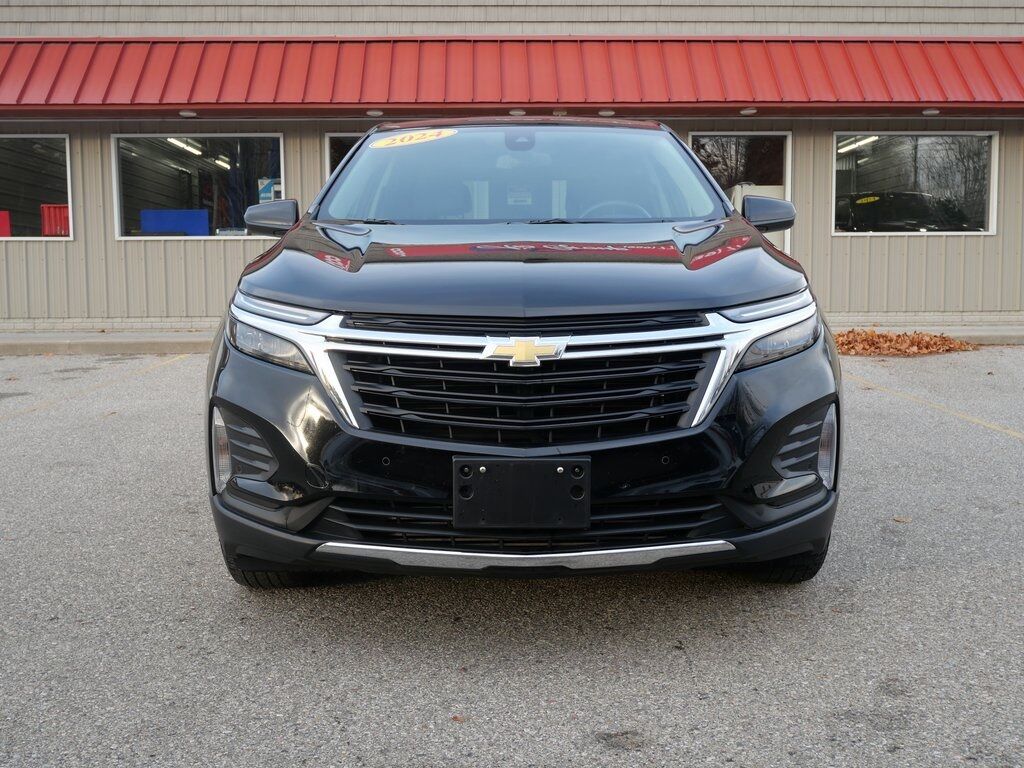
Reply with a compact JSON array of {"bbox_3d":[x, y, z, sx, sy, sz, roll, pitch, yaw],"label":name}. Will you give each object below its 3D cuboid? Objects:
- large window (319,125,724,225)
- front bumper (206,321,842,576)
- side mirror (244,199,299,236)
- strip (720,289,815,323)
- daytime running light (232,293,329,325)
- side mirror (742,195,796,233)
[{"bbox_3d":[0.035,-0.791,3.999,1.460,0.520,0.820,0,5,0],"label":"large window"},{"bbox_3d":[0.028,0.142,2.721,1.820,0.600,0.620,0,5,0],"label":"front bumper"},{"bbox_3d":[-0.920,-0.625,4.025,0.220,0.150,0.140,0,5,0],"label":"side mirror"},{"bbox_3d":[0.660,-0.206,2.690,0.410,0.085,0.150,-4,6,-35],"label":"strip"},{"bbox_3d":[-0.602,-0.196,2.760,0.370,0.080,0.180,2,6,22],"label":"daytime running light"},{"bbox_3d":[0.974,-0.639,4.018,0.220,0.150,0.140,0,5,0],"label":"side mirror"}]

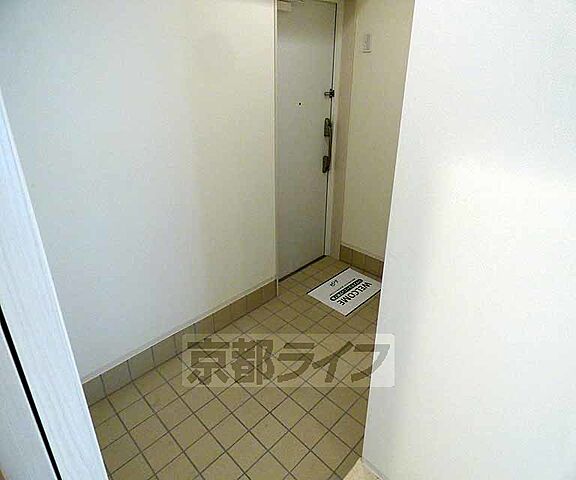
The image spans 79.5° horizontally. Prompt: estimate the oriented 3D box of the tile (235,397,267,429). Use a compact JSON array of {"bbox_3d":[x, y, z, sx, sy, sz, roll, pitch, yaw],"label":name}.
[{"bbox_3d":[-0.205,0.964,1.928,0.147,0.010,0.147,-25,36,-39],"label":"tile"}]

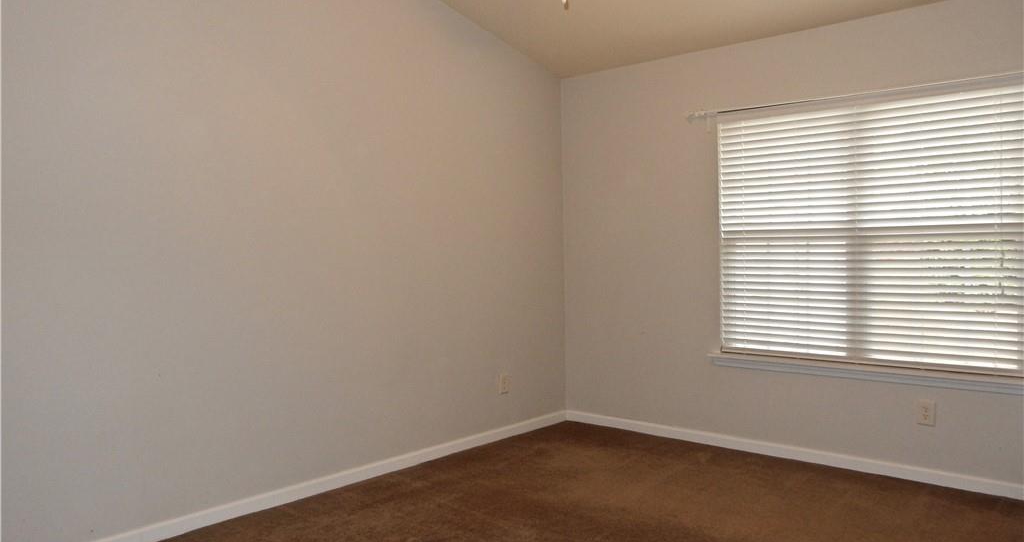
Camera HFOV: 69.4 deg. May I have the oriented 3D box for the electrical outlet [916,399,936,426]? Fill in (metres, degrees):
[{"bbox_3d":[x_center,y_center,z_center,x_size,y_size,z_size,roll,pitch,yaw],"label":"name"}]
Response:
[{"bbox_3d":[2.107,0.720,3.763,0.078,0.121,0.010,1,2,41],"label":"electrical outlet"}]

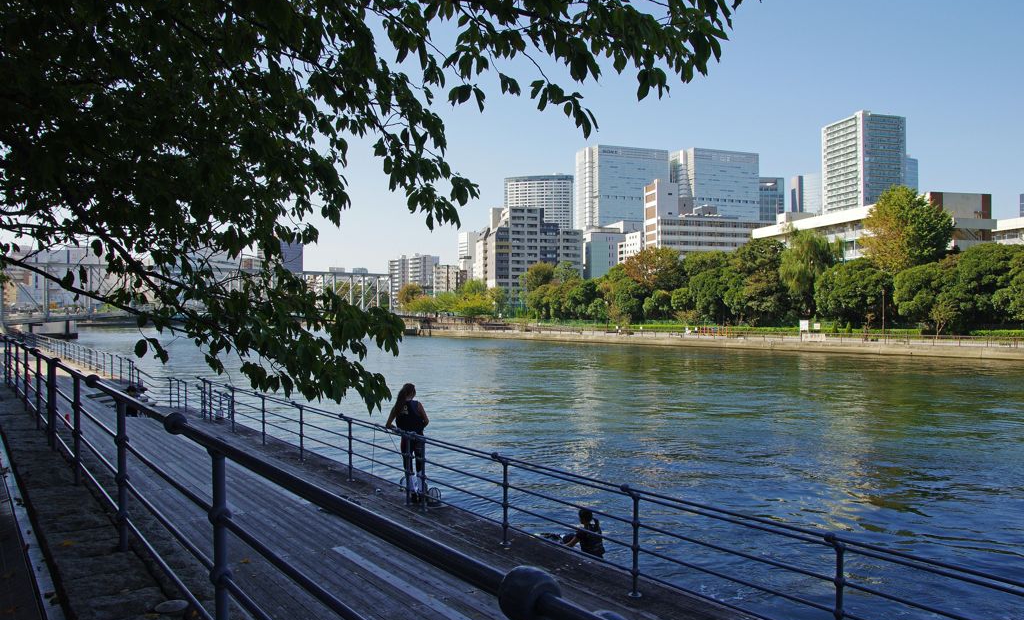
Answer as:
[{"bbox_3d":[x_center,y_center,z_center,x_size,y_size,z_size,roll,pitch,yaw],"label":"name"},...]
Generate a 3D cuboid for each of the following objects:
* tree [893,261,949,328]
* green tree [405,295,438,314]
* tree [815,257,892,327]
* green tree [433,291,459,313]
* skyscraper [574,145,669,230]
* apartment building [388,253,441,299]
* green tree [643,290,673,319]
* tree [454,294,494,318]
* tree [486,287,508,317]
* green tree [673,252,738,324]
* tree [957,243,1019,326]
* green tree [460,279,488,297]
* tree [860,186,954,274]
[{"bbox_3d":[45.478,-1.336,79.000,5.750,8.130,5.750,0,-1,30],"label":"tree"},{"bbox_3d":[-18.200,-0.900,143.000,6.900,4.200,6.200,0,0,-7],"label":"green tree"},{"bbox_3d":[42.800,-1.900,89.000,9.800,8.900,8.800,0,0,26],"label":"tree"},{"bbox_3d":[-13.870,-1.251,148.000,5.950,5.210,5.950,0,0,-5],"label":"green tree"},{"bbox_3d":[96.100,-68.000,624.000,66.000,140.000,46.000,0,0,-18],"label":"skyscraper"},{"bbox_3d":[-67.000,-16.500,478.000,38.000,37.000,16.000,0,0,41],"label":"apartment building"},{"bbox_3d":[22.760,-0.390,111.010,4.800,5.620,4.600,0,-1,12],"label":"green tree"},{"bbox_3d":[-7.399,-0.740,140.000,7.880,5.030,7.880,0,0,-3],"label":"tree"},{"bbox_3d":[-2.700,-1.300,133.000,4.200,5.800,4.200,0,0,-1],"label":"tree"},{"bbox_3d":[27.700,-2.950,102.000,9.200,10.700,8.500,0,0,15],"label":"green tree"},{"bbox_3d":[52.400,-2.550,78.030,7.500,9.520,7.200,0,-1,34],"label":"tree"},{"bbox_3d":[-8.880,-2.240,168.030,7.000,9.960,6.800,0,-1,-3],"label":"green tree"},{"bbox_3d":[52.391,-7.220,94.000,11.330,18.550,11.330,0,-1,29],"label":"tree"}]

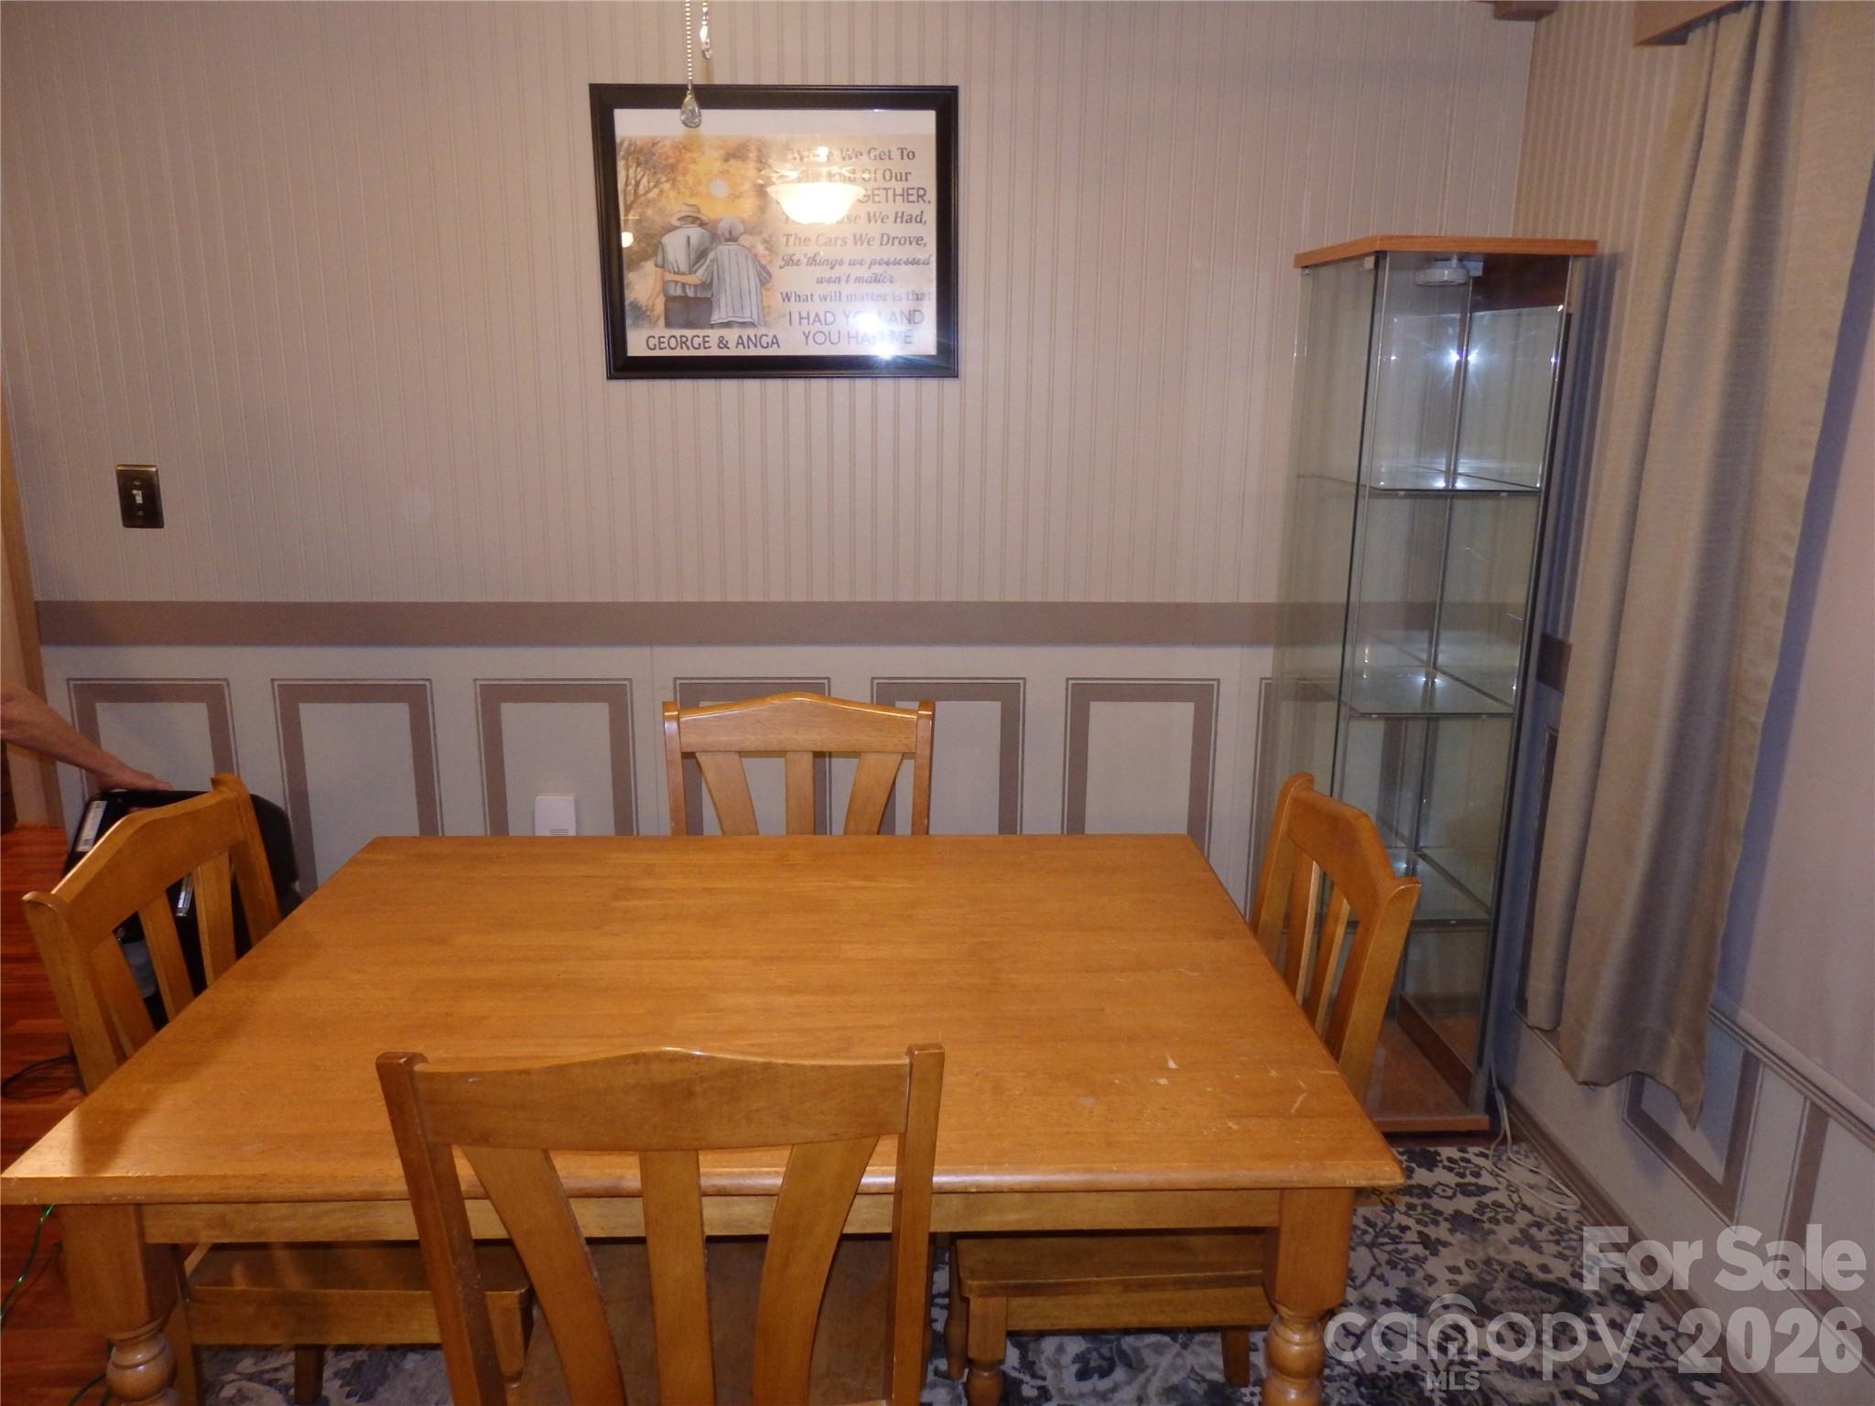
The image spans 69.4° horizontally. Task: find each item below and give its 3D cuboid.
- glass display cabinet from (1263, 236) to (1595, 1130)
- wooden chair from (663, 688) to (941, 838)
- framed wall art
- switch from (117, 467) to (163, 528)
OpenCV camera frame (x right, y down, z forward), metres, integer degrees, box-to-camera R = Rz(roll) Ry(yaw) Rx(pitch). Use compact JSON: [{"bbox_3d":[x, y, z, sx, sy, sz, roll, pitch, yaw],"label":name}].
[{"bbox_3d":[0.867,-0.008,2.584,0.366,1.634,0.428,0,13,-3],"label":"glass display cabinet"},{"bbox_3d":[-0.217,0.477,2.087,0.447,0.908,0.495,0,13,-2],"label":"wooden chair"},{"bbox_3d":[-0.301,-0.894,2.593,0.683,0.533,0.025,-1,13,-2],"label":"framed wall art"},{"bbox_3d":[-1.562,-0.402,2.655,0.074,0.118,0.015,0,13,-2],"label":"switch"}]

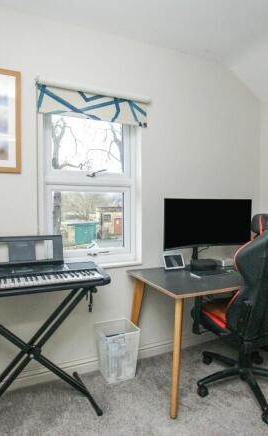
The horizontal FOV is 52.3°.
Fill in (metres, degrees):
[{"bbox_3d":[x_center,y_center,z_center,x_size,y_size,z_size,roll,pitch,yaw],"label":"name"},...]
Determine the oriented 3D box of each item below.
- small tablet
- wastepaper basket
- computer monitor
[{"bbox_3d":[0.330,0.359,2.239,0.178,0.118,0.065,-1,3,-22],"label":"small tablet"},{"bbox_3d":[-0.127,0.999,2.050,0.262,0.362,0.240,-1,3,-27],"label":"wastepaper basket"},{"bbox_3d":[0.544,0.140,2.188,0.810,0.570,0.260,-1,3,-22],"label":"computer monitor"}]

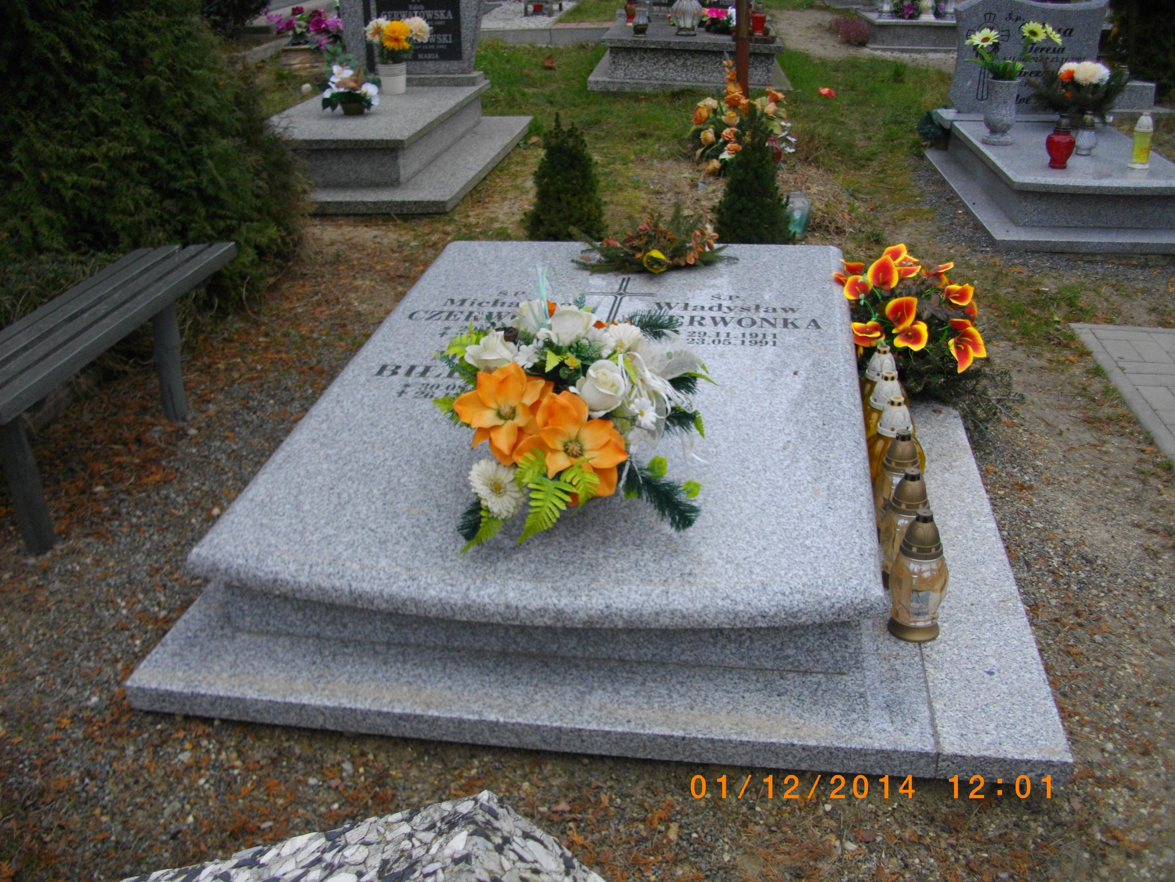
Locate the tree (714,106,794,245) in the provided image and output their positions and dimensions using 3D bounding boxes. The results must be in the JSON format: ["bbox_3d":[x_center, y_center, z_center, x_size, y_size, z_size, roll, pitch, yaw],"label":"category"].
[{"bbox_3d":[0.664,-0.999,4.272,0.322,0.616,0.322,2,28,9],"label":"tree"}]

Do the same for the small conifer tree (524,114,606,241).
[{"bbox_3d":[-0.103,-1.018,4.396,0.333,0.591,0.333,2,28,9],"label":"small conifer tree"}]

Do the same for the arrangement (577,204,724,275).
[{"bbox_3d":[0.217,-0.713,3.684,0.518,0.196,0.329,2,28,9],"label":"arrangement"}]

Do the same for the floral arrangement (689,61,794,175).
[{"bbox_3d":[0.789,-1.673,5.593,0.539,0.553,0.364,2,28,9],"label":"floral arrangement"}]

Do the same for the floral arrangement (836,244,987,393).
[{"bbox_3d":[0.940,-0.354,3.155,0.434,0.385,0.378,2,28,9],"label":"floral arrangement"}]

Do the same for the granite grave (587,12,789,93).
[{"bbox_3d":[0.810,-2.971,8.237,1.456,0.350,1.680,1,28,6],"label":"granite grave"}]

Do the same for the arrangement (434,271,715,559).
[{"bbox_3d":[-0.025,-0.086,2.342,0.567,0.371,0.567,2,28,9],"label":"arrangement"}]

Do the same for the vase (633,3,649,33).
[{"bbox_3d":[0.379,-3.028,7.799,0.123,0.210,0.123,2,28,9],"label":"vase"}]

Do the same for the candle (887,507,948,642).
[{"bbox_3d":[0.654,0.256,2.137,0.113,0.288,0.113,2,28,9],"label":"candle"}]

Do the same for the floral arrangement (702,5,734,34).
[{"bbox_3d":[0.958,-3.040,7.819,0.252,0.168,0.196,2,28,9],"label":"floral arrangement"}]

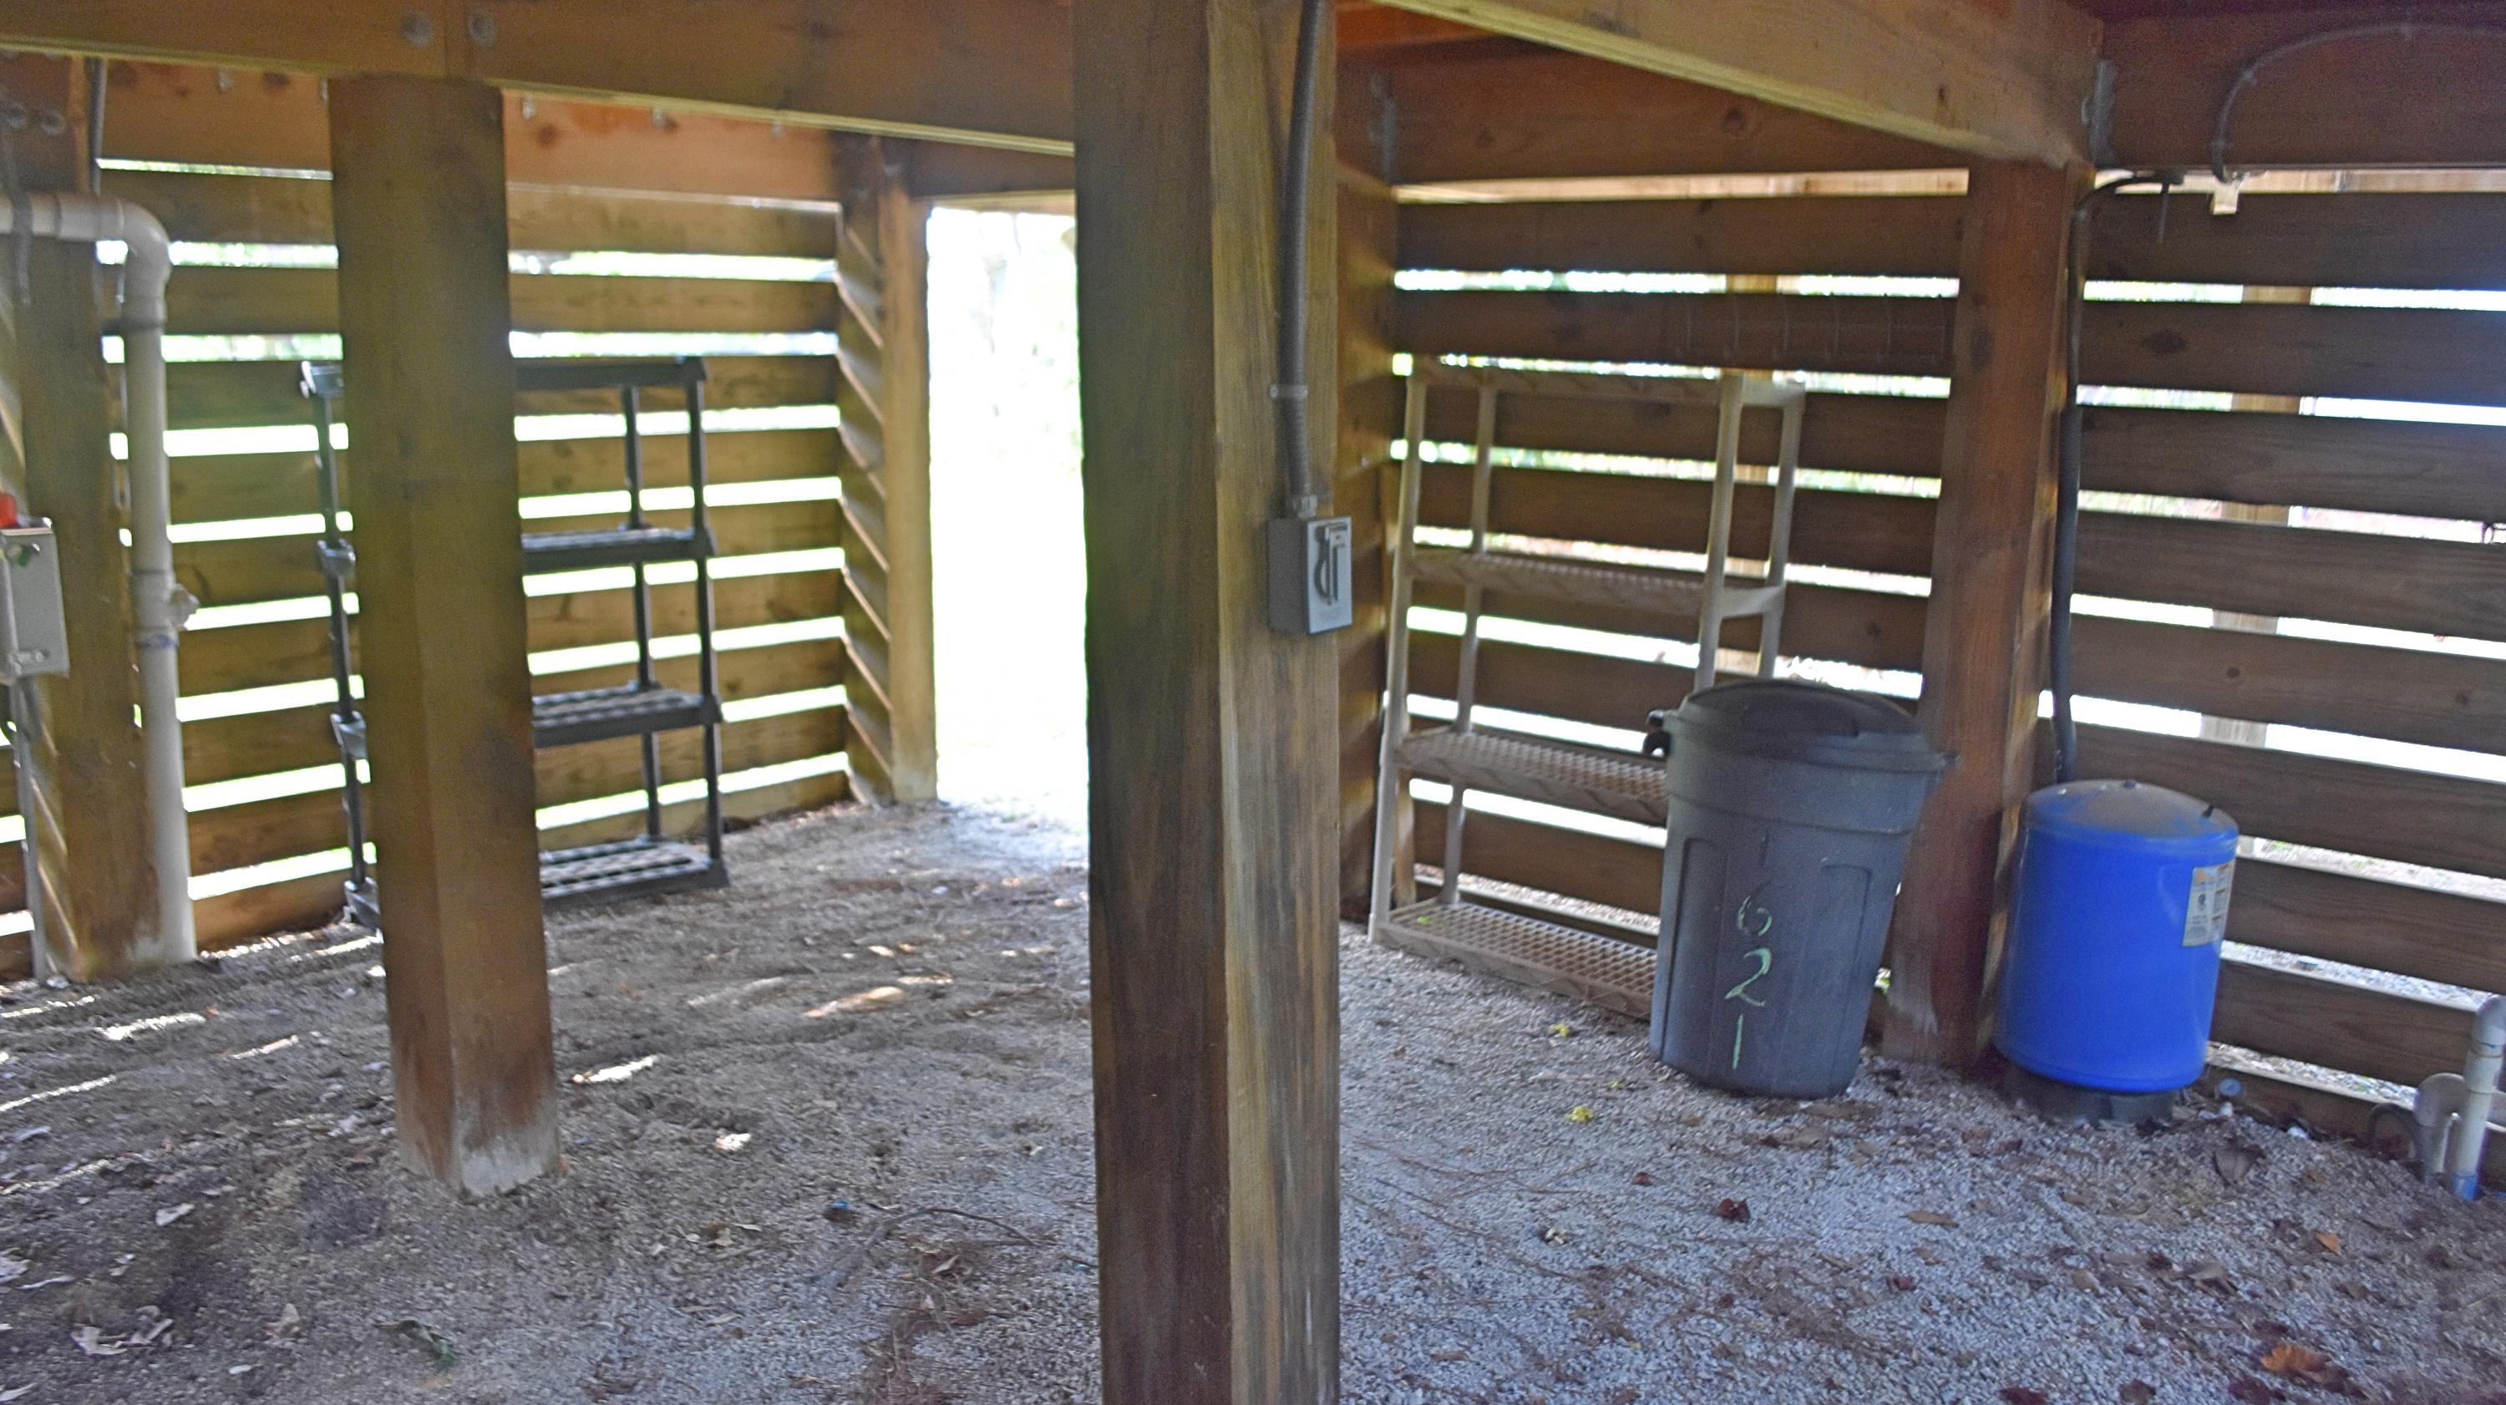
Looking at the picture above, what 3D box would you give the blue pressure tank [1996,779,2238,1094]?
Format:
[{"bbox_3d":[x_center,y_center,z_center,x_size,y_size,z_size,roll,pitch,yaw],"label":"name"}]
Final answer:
[{"bbox_3d":[1.756,0.450,3.828,0.399,0.597,0.399,10,15,37],"label":"blue pressure tank"}]

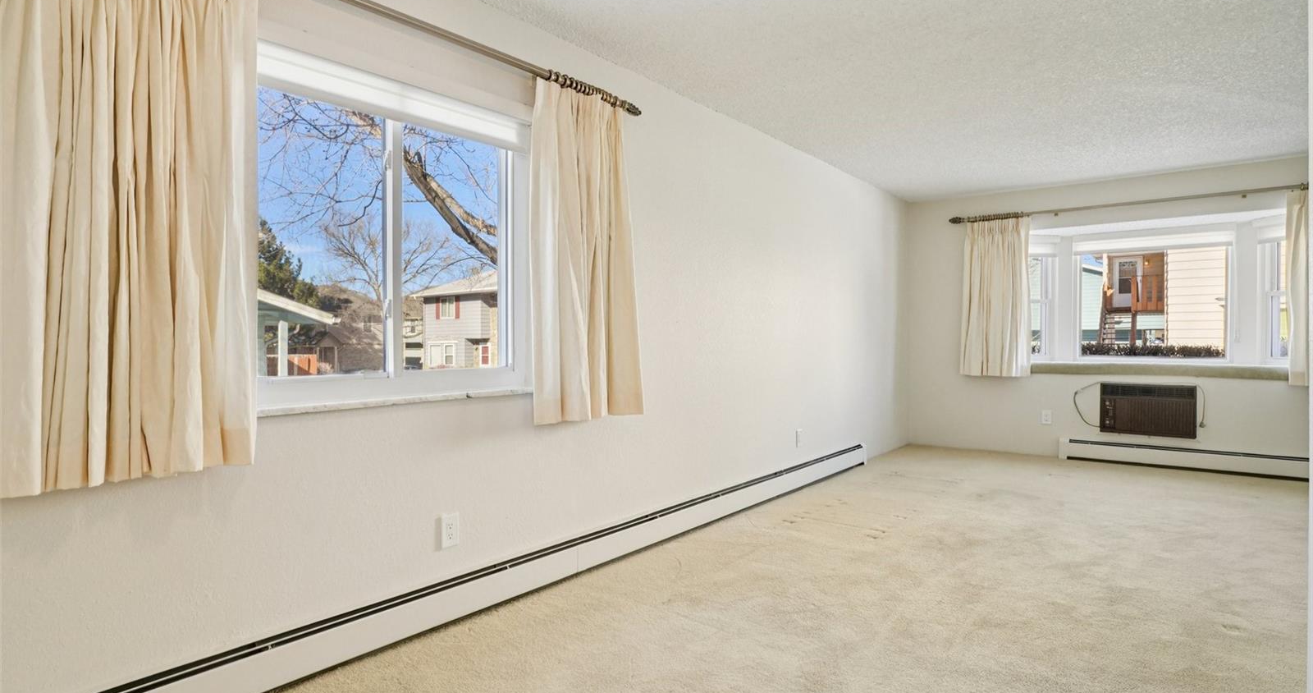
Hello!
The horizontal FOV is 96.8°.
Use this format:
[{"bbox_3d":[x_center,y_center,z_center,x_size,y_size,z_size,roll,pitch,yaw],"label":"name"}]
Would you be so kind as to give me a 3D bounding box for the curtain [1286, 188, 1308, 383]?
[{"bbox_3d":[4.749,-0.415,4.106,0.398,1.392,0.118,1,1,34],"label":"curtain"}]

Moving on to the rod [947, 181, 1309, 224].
[{"bbox_3d":[3.846,-1.153,4.714,2.668,0.064,0.069,1,1,34],"label":"rod"}]

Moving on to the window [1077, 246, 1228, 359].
[{"bbox_3d":[4.319,-0.383,5.123,1.026,1.029,0.069,1,1,34],"label":"window"}]

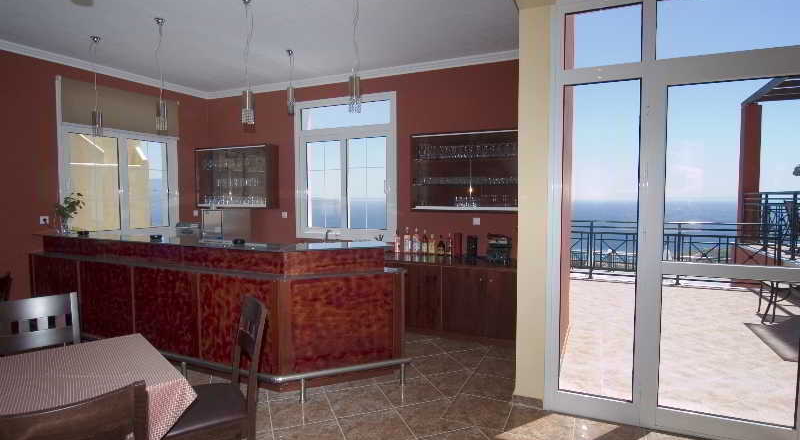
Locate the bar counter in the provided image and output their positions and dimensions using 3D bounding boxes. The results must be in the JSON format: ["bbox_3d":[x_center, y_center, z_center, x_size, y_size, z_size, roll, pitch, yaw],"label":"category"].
[{"bbox_3d":[-1.911,0.737,3.958,4.028,1.140,0.973,1,3,22],"label":"bar counter"}]

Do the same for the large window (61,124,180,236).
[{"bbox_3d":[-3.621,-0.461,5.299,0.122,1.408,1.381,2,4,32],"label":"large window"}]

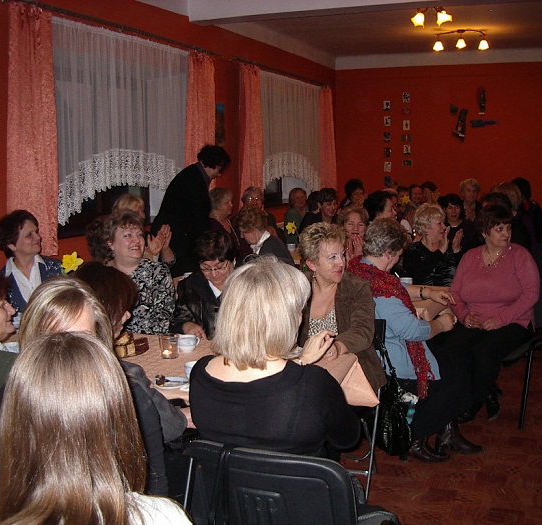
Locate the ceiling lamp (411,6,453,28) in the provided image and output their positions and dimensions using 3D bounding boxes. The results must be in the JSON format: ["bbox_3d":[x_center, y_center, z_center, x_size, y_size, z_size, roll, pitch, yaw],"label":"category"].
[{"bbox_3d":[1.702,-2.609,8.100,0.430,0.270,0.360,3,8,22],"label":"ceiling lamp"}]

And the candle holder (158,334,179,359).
[{"bbox_3d":[-0.409,0.340,3.100,0.078,0.086,0.078,0,8,0],"label":"candle holder"}]

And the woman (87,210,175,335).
[{"bbox_3d":[-0.686,0.406,3.750,0.520,1.280,0.620,-3,8,-18],"label":"woman"}]

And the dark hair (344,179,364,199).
[{"bbox_3d":[0.811,-0.727,7.600,0.190,0.220,0.210,-6,9,-37],"label":"dark hair"}]

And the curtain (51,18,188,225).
[{"bbox_3d":[-1.196,-1.162,6.642,0.100,1.508,2.093,3,8,22],"label":"curtain"}]

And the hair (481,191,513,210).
[{"bbox_3d":[1.828,-0.484,6.200,0.230,0.200,0.190,1,8,12],"label":"hair"}]

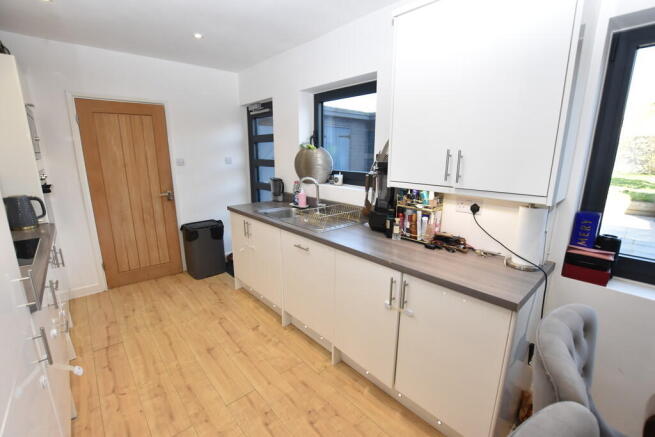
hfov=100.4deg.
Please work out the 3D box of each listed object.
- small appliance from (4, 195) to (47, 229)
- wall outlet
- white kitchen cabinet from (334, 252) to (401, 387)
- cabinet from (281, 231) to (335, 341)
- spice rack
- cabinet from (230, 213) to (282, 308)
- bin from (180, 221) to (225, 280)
[{"bbox_3d":[-2.255,-0.045,2.026,0.237,0.242,0.157,-11,17,-42],"label":"small appliance"},{"bbox_3d":[0.879,-0.068,1.708,0.022,0.083,0.154,-11,17,-42],"label":"wall outlet"},{"bbox_3d":[0.431,0.560,1.880,0.586,0.740,0.494,-11,17,-42],"label":"white kitchen cabinet"},{"bbox_3d":[0.050,0.466,2.277,0.586,0.740,0.611,-11,17,-42],"label":"cabinet"},{"bbox_3d":[0.638,-0.017,1.870,0.162,0.325,0.273,-11,17,-42],"label":"spice rack"},{"bbox_3d":[-0.482,0.335,2.832,0.586,0.740,0.919,-11,17,-42],"label":"cabinet"},{"bbox_3d":[-1.555,0.391,3.428,0.414,0.626,0.353,-11,17,-42],"label":"bin"}]

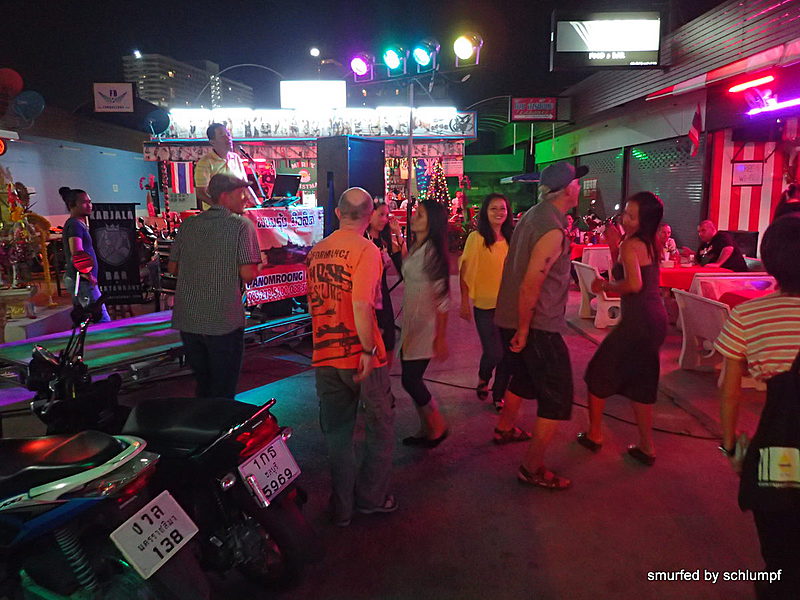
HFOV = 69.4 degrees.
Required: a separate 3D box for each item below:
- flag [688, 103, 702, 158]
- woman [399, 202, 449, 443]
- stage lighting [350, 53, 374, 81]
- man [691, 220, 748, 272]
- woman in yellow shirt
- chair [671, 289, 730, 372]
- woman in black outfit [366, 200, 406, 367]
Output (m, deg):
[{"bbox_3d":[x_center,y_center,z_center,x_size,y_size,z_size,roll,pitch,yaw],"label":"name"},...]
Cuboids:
[{"bbox_3d":[3.805,-2.170,7.441,0.170,0.680,0.120,0,10,0],"label":"flag"},{"bbox_3d":[0.165,0.176,3.835,0.350,1.610,0.420,-5,11,-25],"label":"woman"},{"bbox_3d":[-0.394,-2.445,6.075,0.220,0.290,0.250,6,26,33],"label":"stage lighting"},{"bbox_3d":[3.220,-0.174,6.075,0.820,1.220,0.600,-2,11,-13],"label":"man"},{"bbox_3d":[0.670,0.012,4.411,0.460,1.610,0.350,-1,11,-3],"label":"woman in yellow shirt"},{"bbox_3d":[2.670,0.311,4.763,0.570,0.760,0.600,-1,11,-7],"label":"chair"},{"bbox_3d":[-0.155,0.018,4.483,0.460,1.560,0.380,-8,13,-36],"label":"woman in black outfit"}]

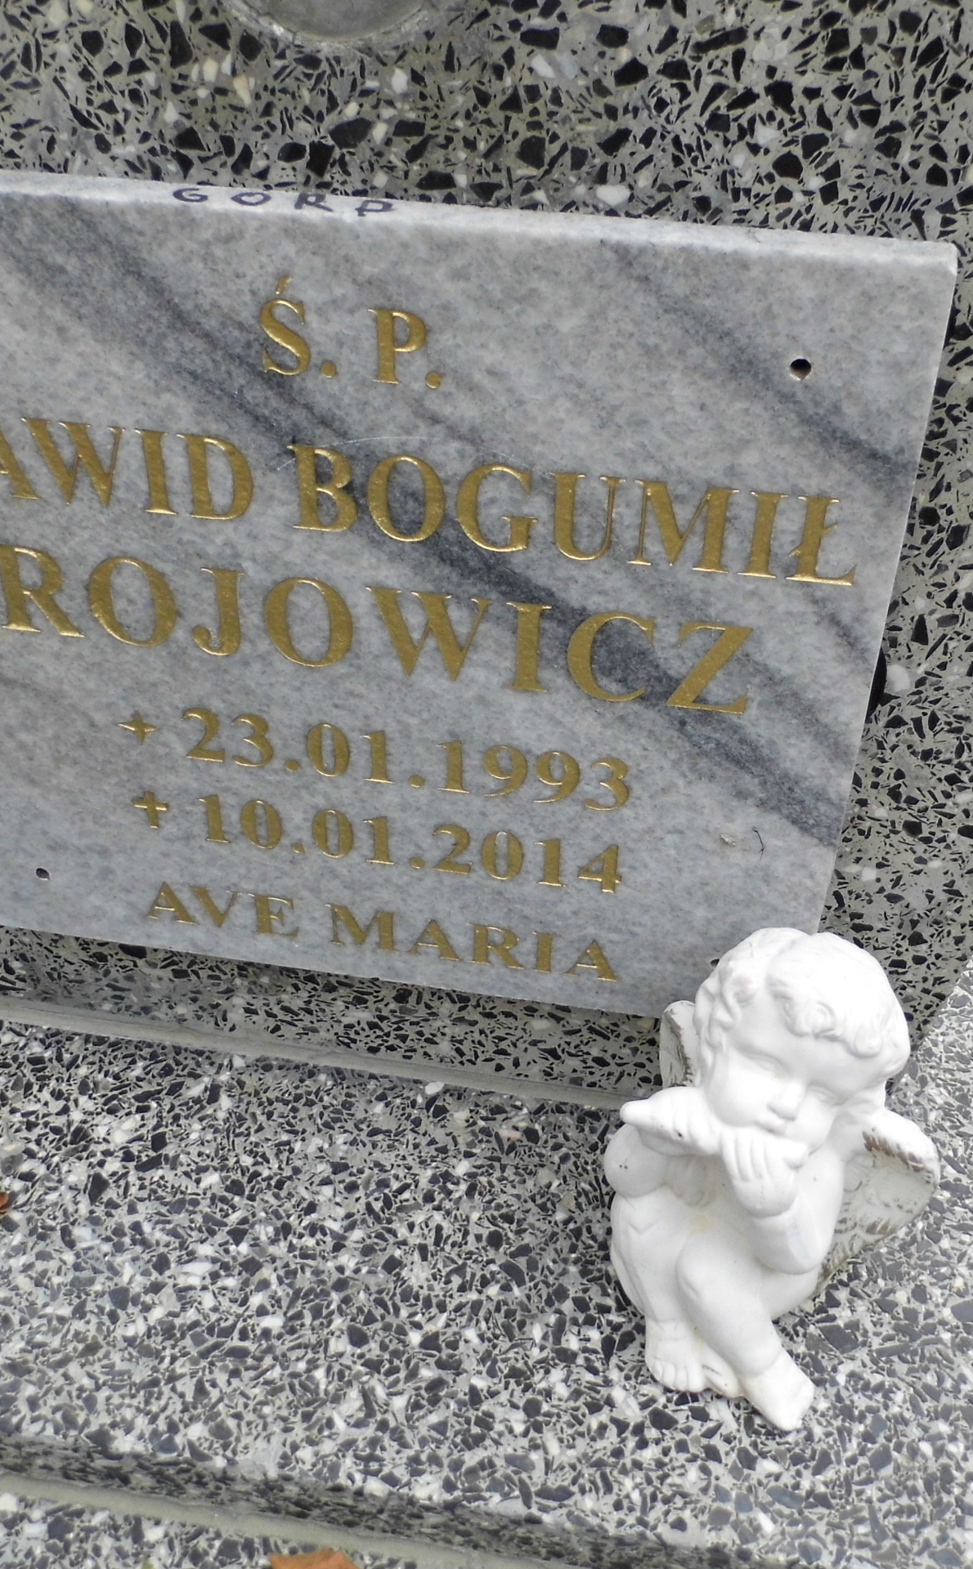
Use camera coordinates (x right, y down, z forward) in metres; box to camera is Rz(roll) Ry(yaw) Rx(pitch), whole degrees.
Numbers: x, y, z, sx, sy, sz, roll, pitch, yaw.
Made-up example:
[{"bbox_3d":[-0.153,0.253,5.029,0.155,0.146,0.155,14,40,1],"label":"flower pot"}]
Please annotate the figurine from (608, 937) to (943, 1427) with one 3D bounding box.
[{"bbox_3d":[0.128,0.172,0.691,0.133,0.200,0.144,24,45,25],"label":"figurine"}]

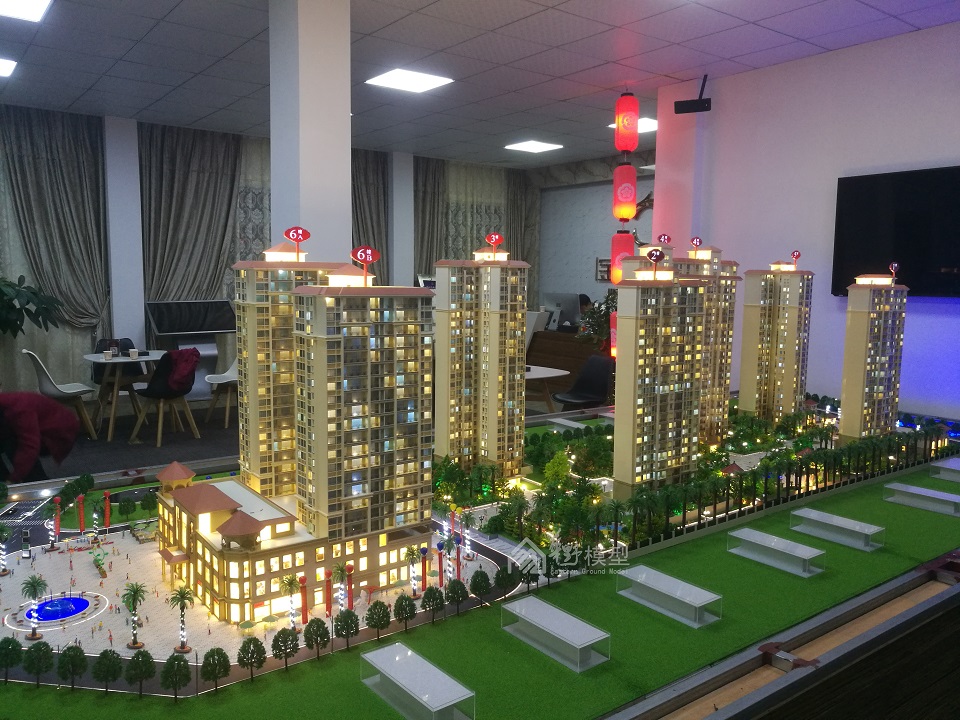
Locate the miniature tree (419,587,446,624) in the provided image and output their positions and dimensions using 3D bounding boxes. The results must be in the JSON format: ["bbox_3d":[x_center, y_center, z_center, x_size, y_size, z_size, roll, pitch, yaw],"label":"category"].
[{"bbox_3d":[-0.123,0.645,1.967,0.064,0.102,0.064,1,7,0],"label":"miniature tree"}]

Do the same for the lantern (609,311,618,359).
[{"bbox_3d":[1.230,-0.208,6.495,0.197,0.500,0.197,-4,8,-37],"label":"lantern"}]

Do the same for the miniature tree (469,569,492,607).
[{"bbox_3d":[0.004,0.647,2.119,0.062,0.108,0.062,1,7,0],"label":"miniature tree"}]

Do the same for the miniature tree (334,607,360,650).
[{"bbox_3d":[-0.331,0.672,1.870,0.062,0.108,0.062,1,7,0],"label":"miniature tree"}]

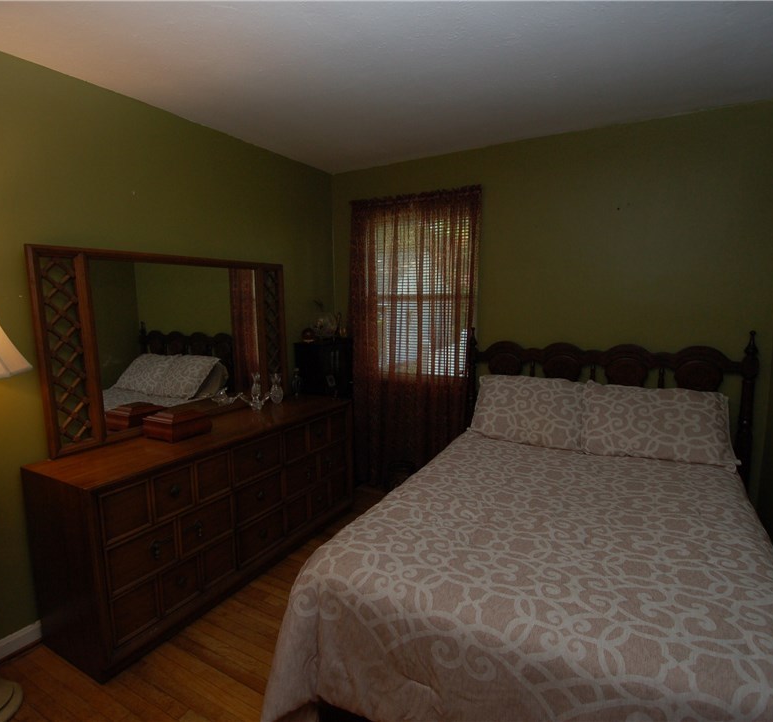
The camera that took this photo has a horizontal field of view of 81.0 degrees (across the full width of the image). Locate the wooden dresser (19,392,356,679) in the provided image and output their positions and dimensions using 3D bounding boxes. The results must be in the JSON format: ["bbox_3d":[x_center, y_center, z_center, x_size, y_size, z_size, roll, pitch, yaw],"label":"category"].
[{"bbox_3d":[-0.872,0.742,2.536,0.491,0.775,1.705,3,8,29],"label":"wooden dresser"}]

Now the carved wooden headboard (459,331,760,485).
[{"bbox_3d":[1.236,0.444,2.746,1.543,1.253,0.079,3,8,29],"label":"carved wooden headboard"}]

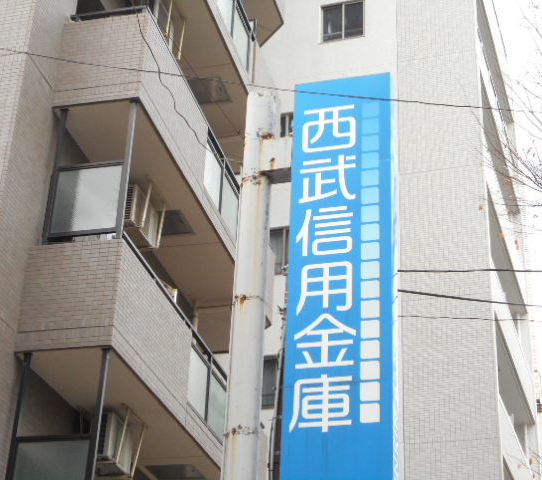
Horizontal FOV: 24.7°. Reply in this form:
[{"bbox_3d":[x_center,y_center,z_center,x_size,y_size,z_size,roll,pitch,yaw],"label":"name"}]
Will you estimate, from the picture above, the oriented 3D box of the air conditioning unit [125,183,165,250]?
[{"bbox_3d":[-1.677,-0.278,15.506,0.285,0.525,0.800,-5,-29,13],"label":"air conditioning unit"}]

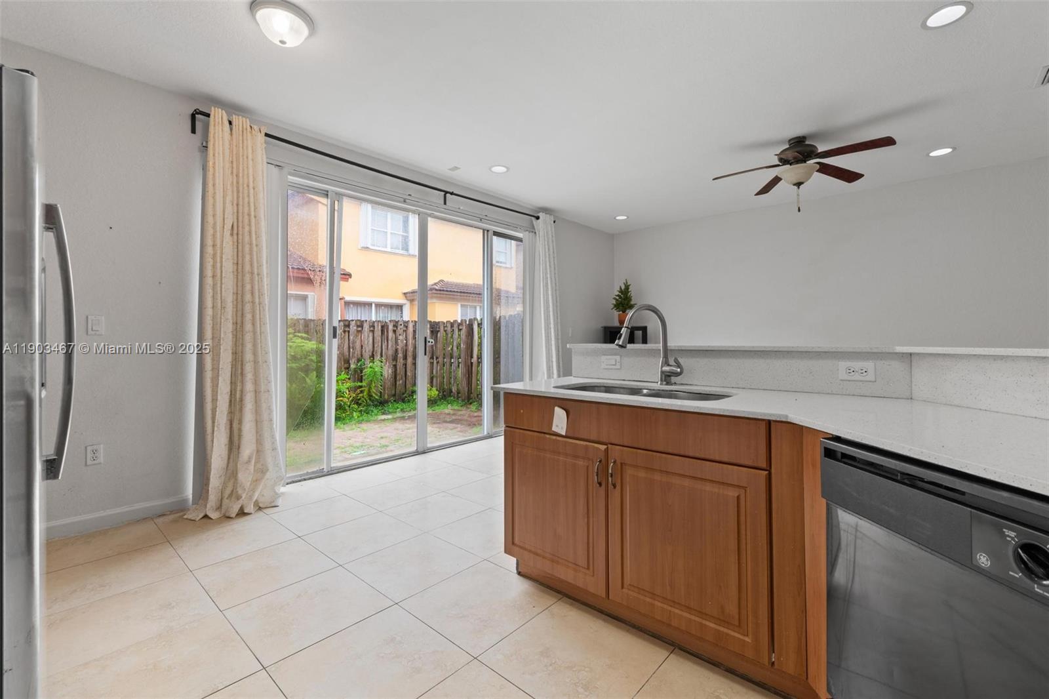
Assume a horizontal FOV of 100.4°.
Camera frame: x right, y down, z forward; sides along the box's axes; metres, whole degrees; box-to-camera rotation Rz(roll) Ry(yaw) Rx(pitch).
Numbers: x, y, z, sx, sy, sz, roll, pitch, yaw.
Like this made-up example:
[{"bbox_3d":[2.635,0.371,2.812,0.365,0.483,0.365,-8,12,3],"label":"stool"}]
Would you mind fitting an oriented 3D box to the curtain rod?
[{"bbox_3d":[-0.960,-1.510,4.200,0.110,0.145,3.600,1,1,44],"label":"curtain rod"}]

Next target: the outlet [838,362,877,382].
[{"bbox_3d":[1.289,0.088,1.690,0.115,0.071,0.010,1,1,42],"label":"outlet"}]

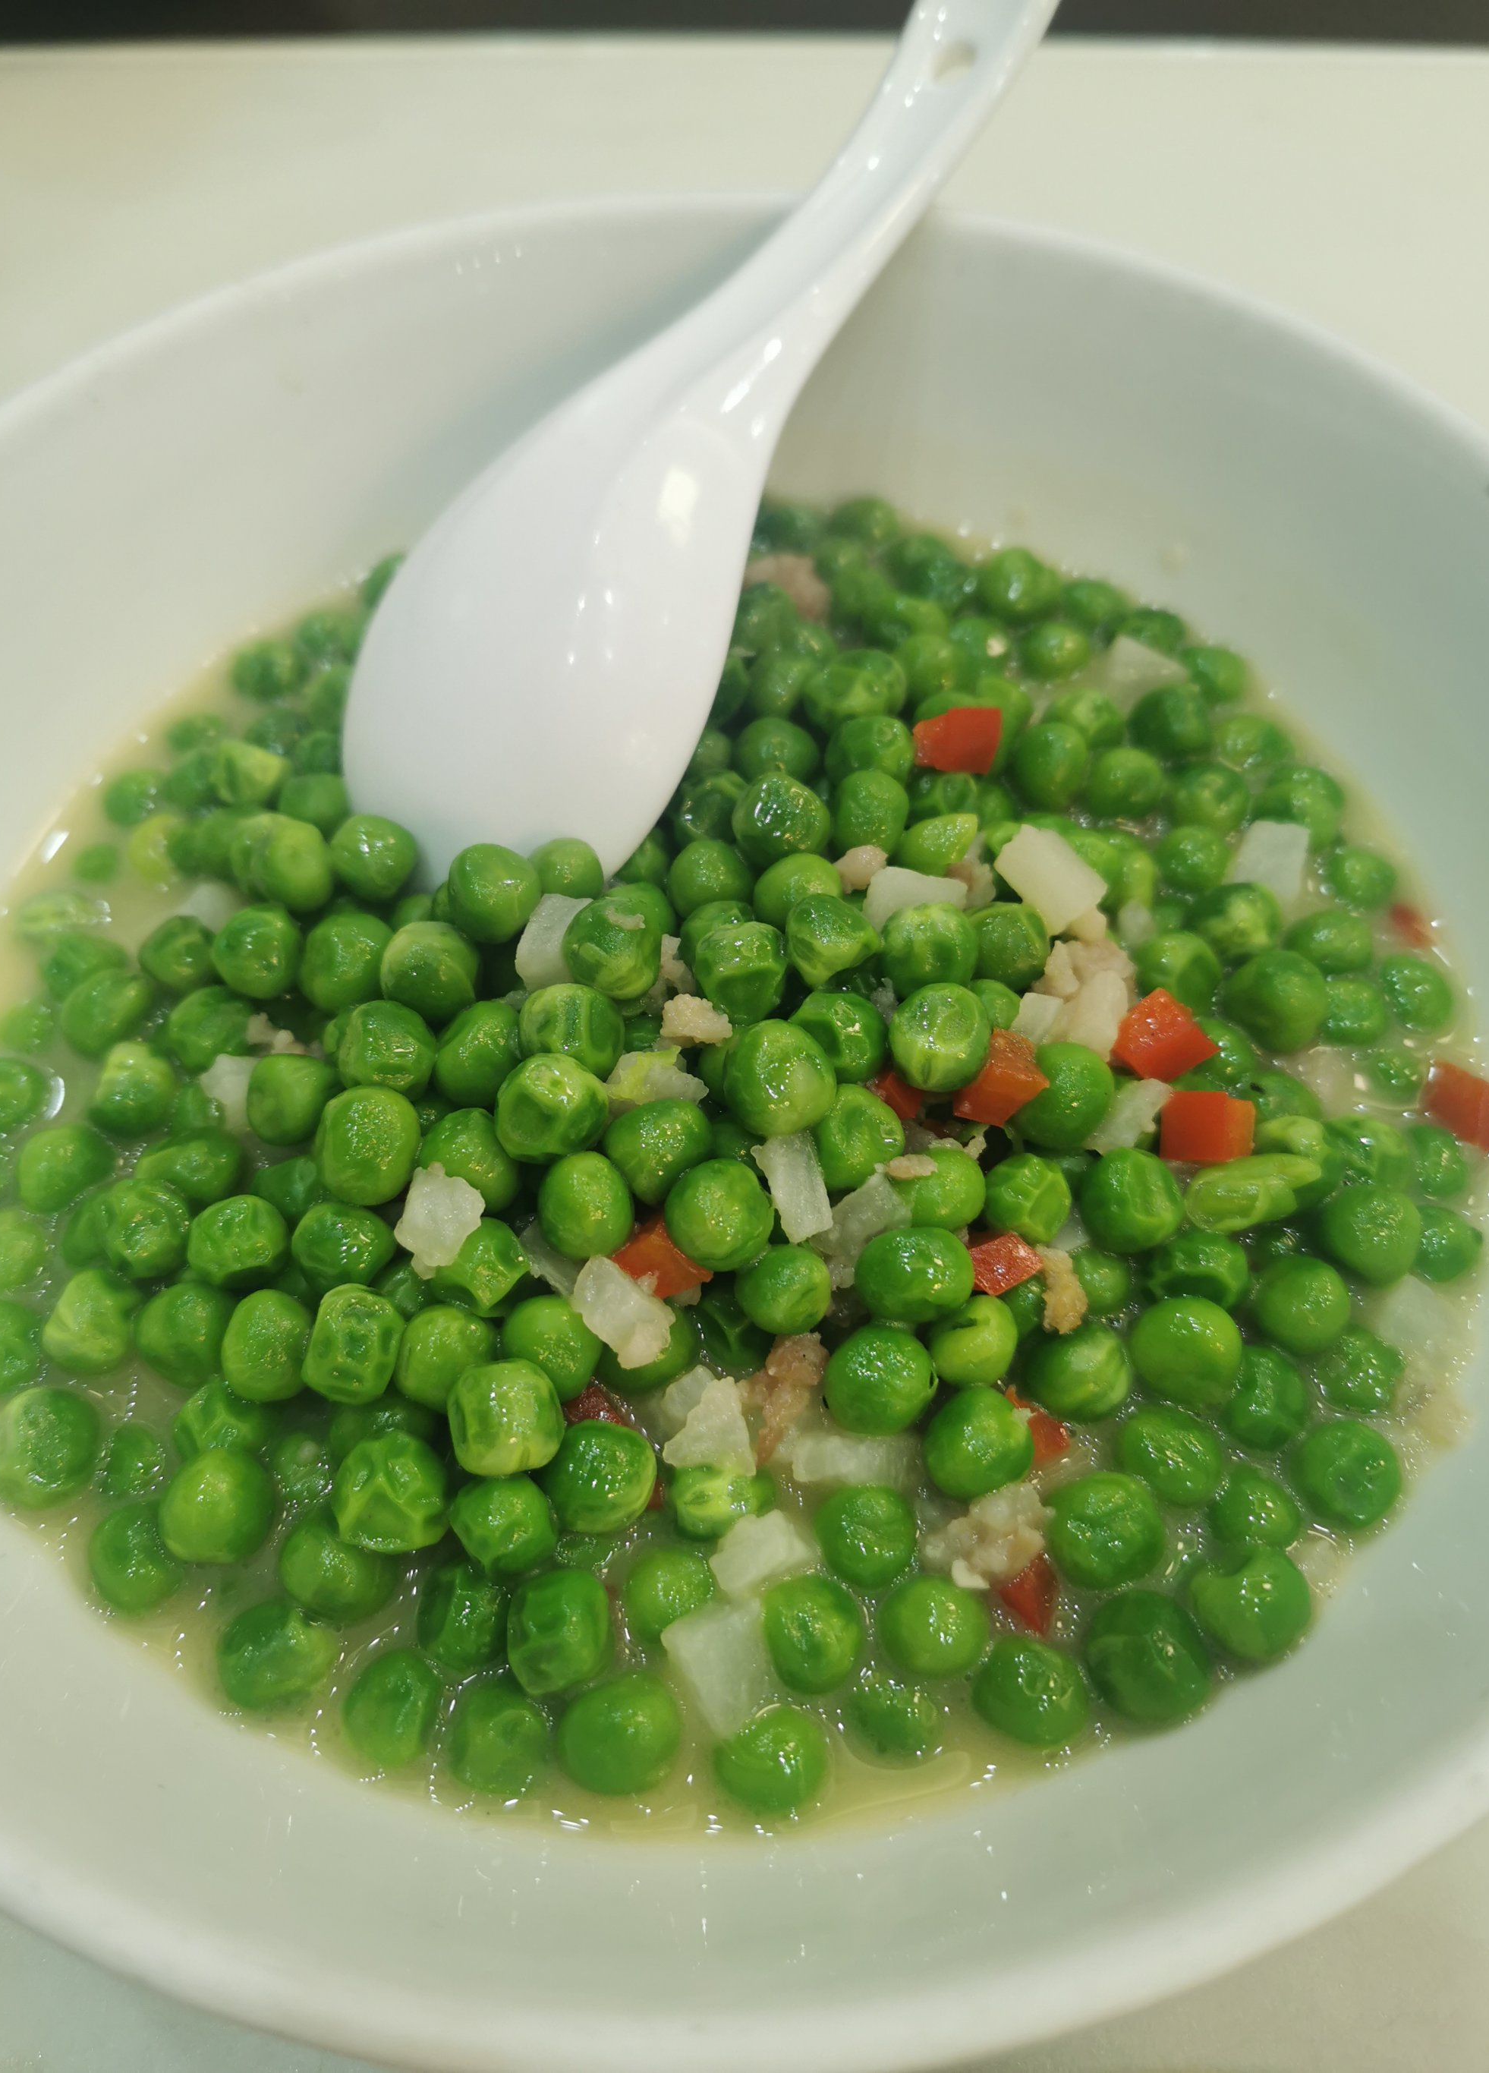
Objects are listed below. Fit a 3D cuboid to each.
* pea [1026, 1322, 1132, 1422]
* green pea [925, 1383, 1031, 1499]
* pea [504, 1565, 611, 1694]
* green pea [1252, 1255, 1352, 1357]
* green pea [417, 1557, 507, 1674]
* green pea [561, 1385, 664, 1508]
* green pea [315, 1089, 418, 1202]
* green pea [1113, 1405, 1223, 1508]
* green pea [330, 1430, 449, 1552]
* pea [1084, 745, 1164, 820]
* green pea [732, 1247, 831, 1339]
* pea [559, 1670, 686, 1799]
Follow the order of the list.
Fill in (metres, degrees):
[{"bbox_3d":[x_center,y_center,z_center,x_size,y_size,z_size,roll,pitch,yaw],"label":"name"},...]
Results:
[{"bbox_3d":[0.029,0.029,0.141,0.009,0.009,0.009,0,58,0],"label":"pea"},{"bbox_3d":[0.021,0.036,0.143,0.010,0.009,0.010,0,58,0],"label":"green pea"},{"bbox_3d":[-0.014,0.046,0.126,0.008,0.009,0.010,-1,58,0],"label":"pea"},{"bbox_3d":[0.050,0.024,0.145,0.009,0.009,0.009,-1,58,0],"label":"green pea"},{"bbox_3d":[-0.023,0.047,0.132,0.008,0.008,0.009,0,58,0],"label":"green pea"},{"bbox_3d":[-0.012,0.038,0.141,0.010,0.009,0.010,0,58,0],"label":"green pea"},{"bbox_3d":[-0.035,0.010,0.151,0.010,0.010,0.010,-1,58,0],"label":"green pea"},{"bbox_3d":[0.038,0.037,0.143,0.009,0.009,0.009,-1,58,0],"label":"green pea"},{"bbox_3d":[-0.030,0.039,0.139,0.010,0.010,0.010,0,58,0],"label":"green pea"},{"bbox_3d":[0.041,-0.028,0.175,0.009,0.008,0.009,0,58,0],"label":"pea"},{"bbox_3d":[0.003,0.023,0.145,0.009,0.009,0.008,-2,58,0],"label":"green pea"},{"bbox_3d":[-0.010,0.056,0.131,0.010,0.010,0.010,-2,58,0],"label":"pea"}]

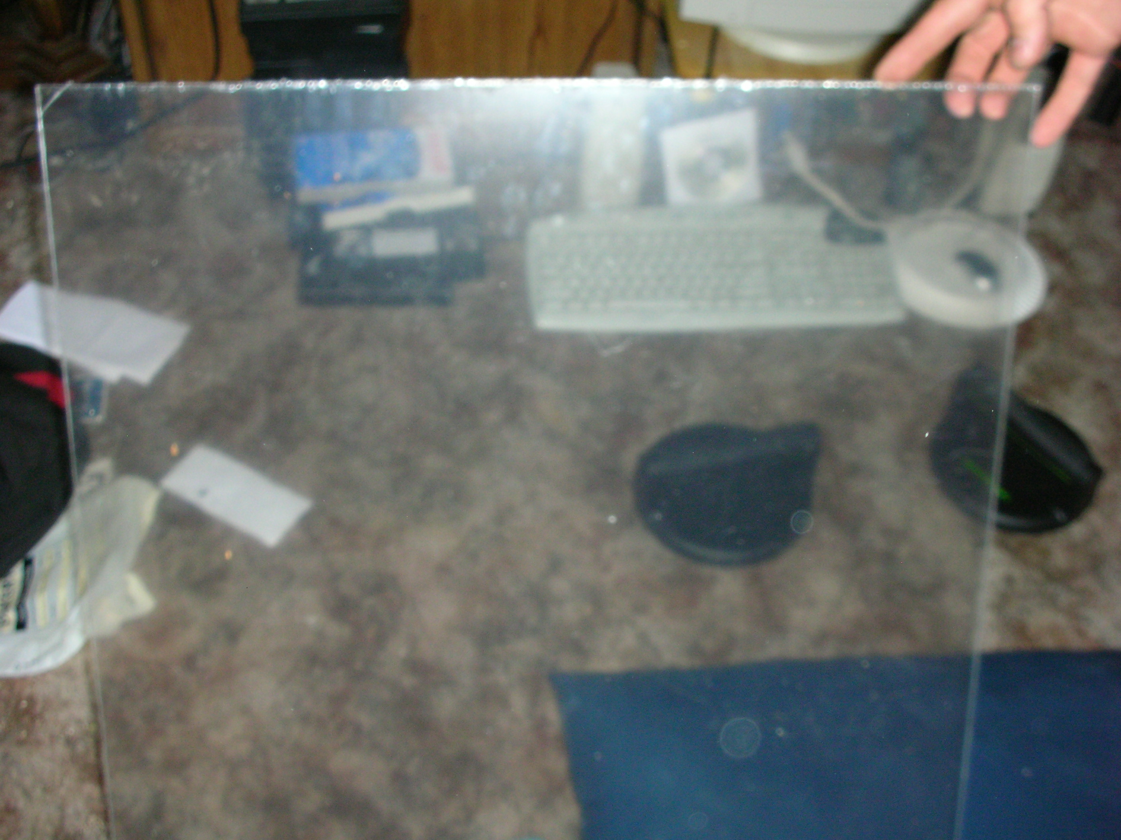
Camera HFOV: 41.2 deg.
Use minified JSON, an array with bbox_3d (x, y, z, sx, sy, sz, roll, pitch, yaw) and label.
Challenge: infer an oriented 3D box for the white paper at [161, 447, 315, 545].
[{"bbox_3d":[-0.356,0.079,1.631,0.158,0.008,0.070,25,53,20],"label":"white paper"}]

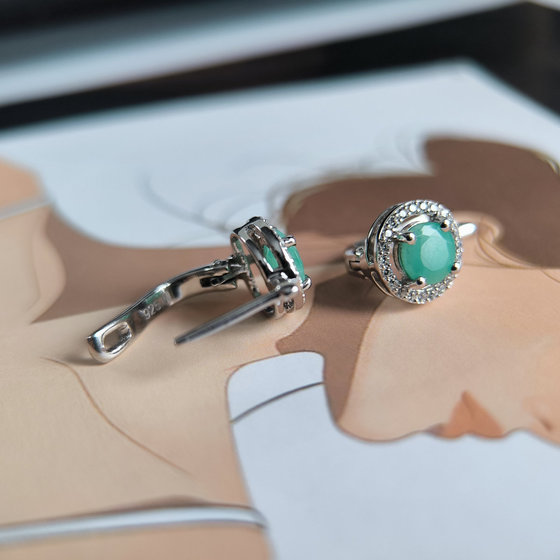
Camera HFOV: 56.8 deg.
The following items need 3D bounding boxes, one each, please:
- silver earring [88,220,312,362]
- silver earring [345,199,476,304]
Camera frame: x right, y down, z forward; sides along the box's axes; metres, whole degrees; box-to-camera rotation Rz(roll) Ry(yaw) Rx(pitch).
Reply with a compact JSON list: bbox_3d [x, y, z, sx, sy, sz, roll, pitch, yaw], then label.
[{"bbox_3d":[-0.008,0.003,0.050,0.021,0.011,0.012,-25,46,-12],"label":"silver earring"},{"bbox_3d":[0.015,-0.004,0.058,0.016,0.011,0.012,-17,9,-19],"label":"silver earring"}]

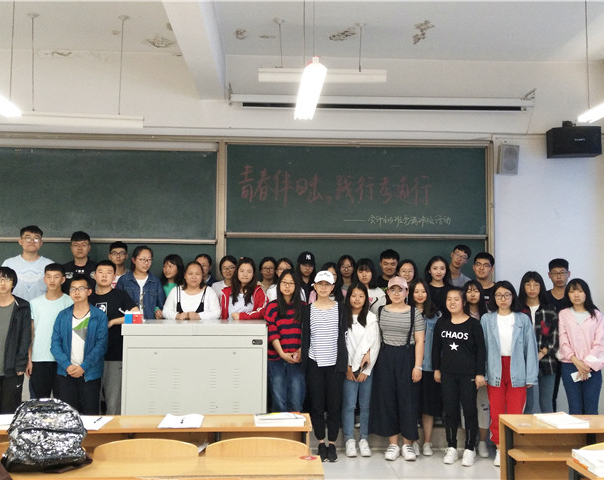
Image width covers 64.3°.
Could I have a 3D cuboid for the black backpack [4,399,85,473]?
[{"bbox_3d":[-1.277,0.961,2.412,0.360,0.325,0.200,1,-3,-18],"label":"black backpack"}]

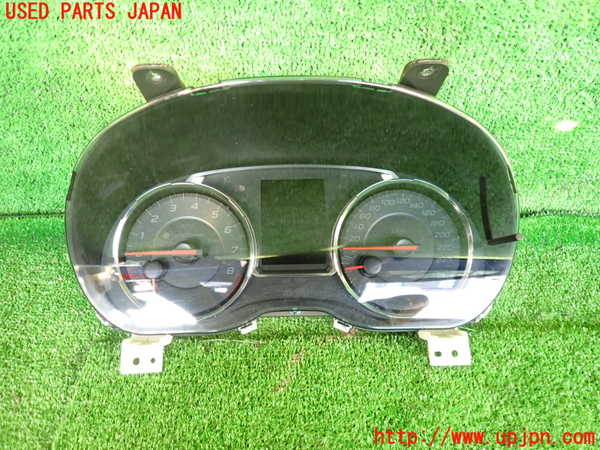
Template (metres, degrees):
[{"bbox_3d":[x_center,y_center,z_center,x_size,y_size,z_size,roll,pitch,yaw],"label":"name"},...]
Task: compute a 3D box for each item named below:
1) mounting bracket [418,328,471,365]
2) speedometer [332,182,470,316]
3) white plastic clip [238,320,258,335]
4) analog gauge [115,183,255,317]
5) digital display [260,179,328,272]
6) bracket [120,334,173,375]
[{"bbox_3d":[0.129,0.109,0.385,0.043,0.014,0.033,-1,80,-1],"label":"mounting bracket"},{"bbox_3d":[0.087,0.021,0.377,0.119,0.022,0.119,-1,83,-1],"label":"speedometer"},{"bbox_3d":[-0.045,0.089,0.378,0.018,0.012,0.012,-1,80,-1],"label":"white plastic clip"},{"bbox_3d":[-0.097,0.023,0.375,0.119,0.022,0.119,-1,83,-1],"label":"analog gauge"},{"bbox_3d":[-0.005,0.000,0.385,0.058,0.010,0.079,-1,83,-1],"label":"digital display"},{"bbox_3d":[-0.135,0.114,0.381,0.042,0.014,0.034,-1,80,-1],"label":"bracket"}]

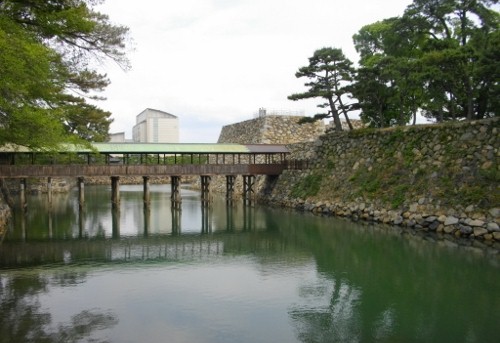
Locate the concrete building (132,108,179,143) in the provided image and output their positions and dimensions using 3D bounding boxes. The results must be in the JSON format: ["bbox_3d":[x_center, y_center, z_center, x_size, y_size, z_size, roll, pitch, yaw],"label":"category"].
[{"bbox_3d":[-70.200,-24.100,347.000,22.500,40.000,50.000,-1,1,-21],"label":"concrete building"}]

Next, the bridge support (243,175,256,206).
[{"bbox_3d":[-0.020,2.020,52.000,0.500,3.200,3.200,-1,1,-21],"label":"bridge support"}]

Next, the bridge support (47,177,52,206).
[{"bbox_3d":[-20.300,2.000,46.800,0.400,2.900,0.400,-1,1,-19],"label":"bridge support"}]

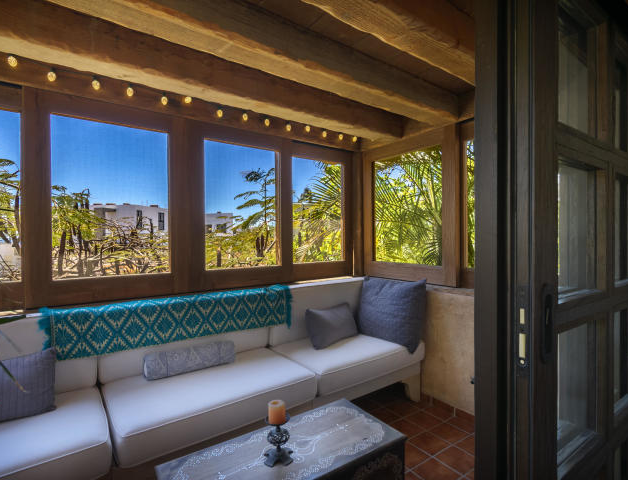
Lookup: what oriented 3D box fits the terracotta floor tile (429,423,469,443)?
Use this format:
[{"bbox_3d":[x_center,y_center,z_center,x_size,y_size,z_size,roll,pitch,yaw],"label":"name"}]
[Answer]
[{"bbox_3d":[0.928,1.343,2.223,0.194,0.012,0.194,0,0,-34],"label":"terracotta floor tile"}]

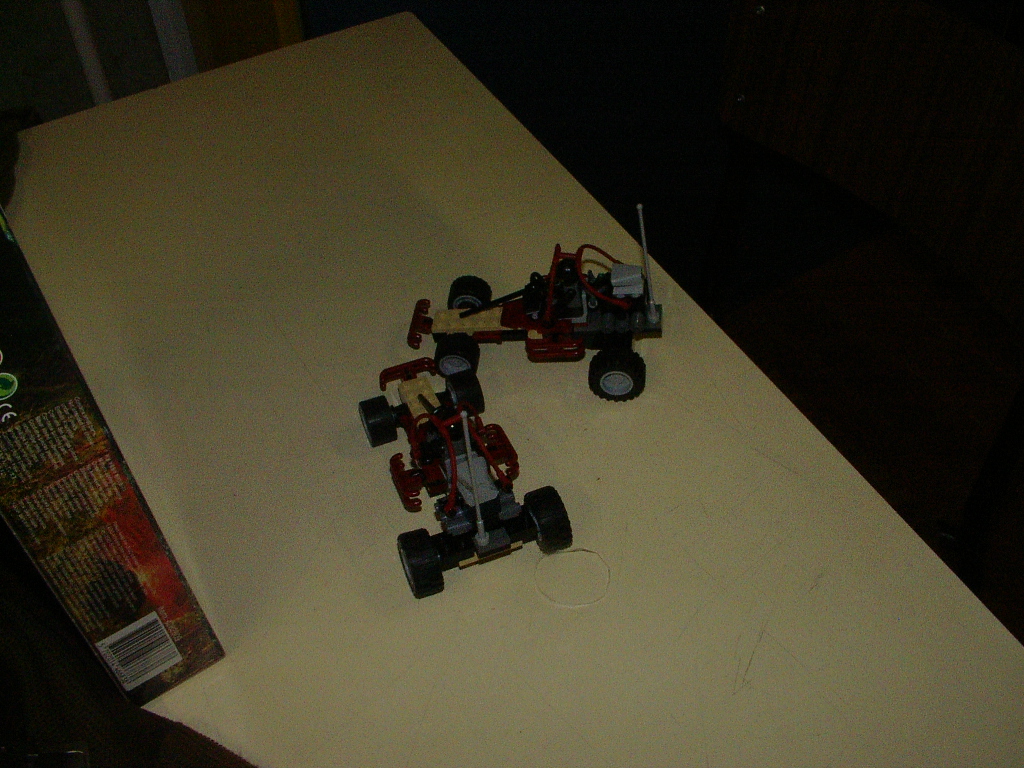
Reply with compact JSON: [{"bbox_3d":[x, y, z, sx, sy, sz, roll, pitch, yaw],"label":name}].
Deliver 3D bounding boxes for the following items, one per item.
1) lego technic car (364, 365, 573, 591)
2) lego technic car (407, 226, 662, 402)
[{"bbox_3d":[-0.033,0.012,0.534,0.078,0.104,0.142,-17,50,-14],"label":"lego technic car"},{"bbox_3d":[0.012,-0.056,0.594,0.139,0.104,0.078,4,48,5],"label":"lego technic car"}]

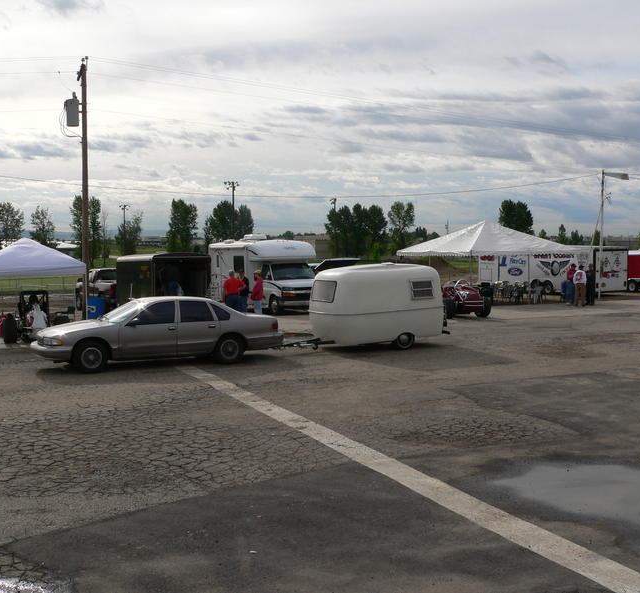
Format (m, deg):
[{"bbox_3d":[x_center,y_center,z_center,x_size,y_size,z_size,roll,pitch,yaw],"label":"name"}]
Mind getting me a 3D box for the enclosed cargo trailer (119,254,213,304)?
[{"bbox_3d":[-5.298,-0.306,27.455,1.900,2.200,4.200,-2,5,-29],"label":"enclosed cargo trailer"}]

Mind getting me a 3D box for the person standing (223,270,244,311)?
[{"bbox_3d":[-2.587,0.088,24.567,0.600,1.770,0.400,1,4,12],"label":"person standing"}]

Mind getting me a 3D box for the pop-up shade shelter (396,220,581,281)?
[{"bbox_3d":[7.810,-1.646,38.767,6.100,3.800,6.100,-1,4,-26],"label":"pop-up shade shelter"}]

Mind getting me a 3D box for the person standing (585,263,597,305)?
[{"bbox_3d":[11.464,-0.486,34.700,0.520,1.740,0.340,2,4,30],"label":"person standing"}]

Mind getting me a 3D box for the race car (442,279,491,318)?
[{"bbox_3d":[4.800,0.045,29.900,1.680,1.310,3.500,-1,4,-18],"label":"race car"}]

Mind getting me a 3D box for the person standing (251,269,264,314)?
[{"bbox_3d":[-2.085,0.002,27.200,0.380,1.750,0.500,0,4,3],"label":"person standing"}]

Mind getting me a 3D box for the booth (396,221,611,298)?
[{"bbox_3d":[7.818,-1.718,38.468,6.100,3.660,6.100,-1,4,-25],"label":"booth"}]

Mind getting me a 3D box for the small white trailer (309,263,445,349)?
[{"bbox_3d":[1.488,0.206,21.064,3.220,2.103,2.030,-2,5,-37],"label":"small white trailer"}]

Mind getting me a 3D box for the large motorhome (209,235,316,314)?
[{"bbox_3d":[-2.080,-0.950,32.300,2.300,2.980,6.700,-2,4,-31],"label":"large motorhome"}]

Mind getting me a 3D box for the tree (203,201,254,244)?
[{"bbox_3d":[-11.985,-8.577,107.673,6.571,7.958,5.800,1,4,0],"label":"tree"}]

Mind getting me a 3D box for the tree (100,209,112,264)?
[{"bbox_3d":[-25.579,-7.258,98.000,1.431,6.953,1.431,-1,4,-15],"label":"tree"}]

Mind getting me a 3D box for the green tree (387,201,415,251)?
[{"bbox_3d":[12.382,-9.952,124.601,4.107,8.854,4.000,1,4,0],"label":"green tree"}]

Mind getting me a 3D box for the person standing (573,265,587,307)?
[{"bbox_3d":[11.418,-0.461,36.029,0.550,1.790,0.350,1,3,13],"label":"person standing"}]

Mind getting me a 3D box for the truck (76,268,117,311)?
[{"bbox_3d":[-7.479,-0.254,30.639,1.950,1.780,5.500,-2,4,-30],"label":"truck"}]

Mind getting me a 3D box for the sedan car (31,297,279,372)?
[{"bbox_3d":[-3.472,0.727,17.758,5.400,1.420,1.960,-2,5,-31],"label":"sedan car"}]

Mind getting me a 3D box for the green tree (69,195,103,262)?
[{"bbox_3d":[-36.308,-10.417,127.624,5.200,10.600,5.200,0,3,0],"label":"green tree"}]

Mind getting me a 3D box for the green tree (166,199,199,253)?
[{"bbox_3d":[-16.853,-7.890,100.000,3.772,7.953,3.772,-1,4,-10],"label":"green tree"}]

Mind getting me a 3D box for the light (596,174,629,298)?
[{"bbox_3d":[13.897,-2.893,38.825,1.320,6.078,0.340,0,4,-6],"label":"light"}]

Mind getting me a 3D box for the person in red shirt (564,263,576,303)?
[{"bbox_3d":[10.868,-0.533,35.706,0.420,1.740,0.500,3,5,30],"label":"person in red shirt"}]

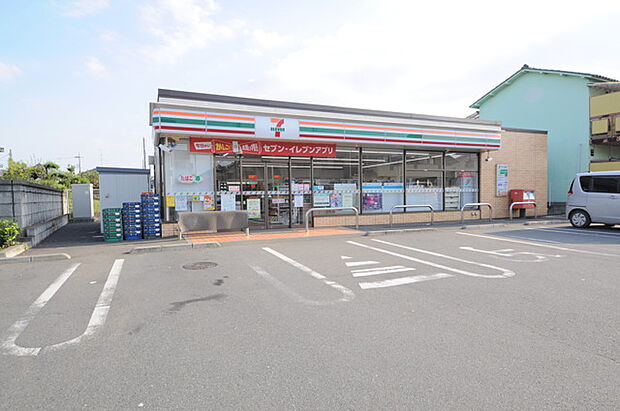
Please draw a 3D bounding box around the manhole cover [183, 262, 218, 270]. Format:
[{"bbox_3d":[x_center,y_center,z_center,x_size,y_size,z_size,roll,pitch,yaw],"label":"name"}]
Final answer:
[{"bbox_3d":[-1.930,1.071,6.365,0.620,0.030,0.620,-2,3,-24],"label":"manhole cover"}]

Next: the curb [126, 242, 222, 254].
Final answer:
[{"bbox_3d":[-2.977,0.935,8.094,1.930,0.100,0.180,-2,3,-24],"label":"curb"}]

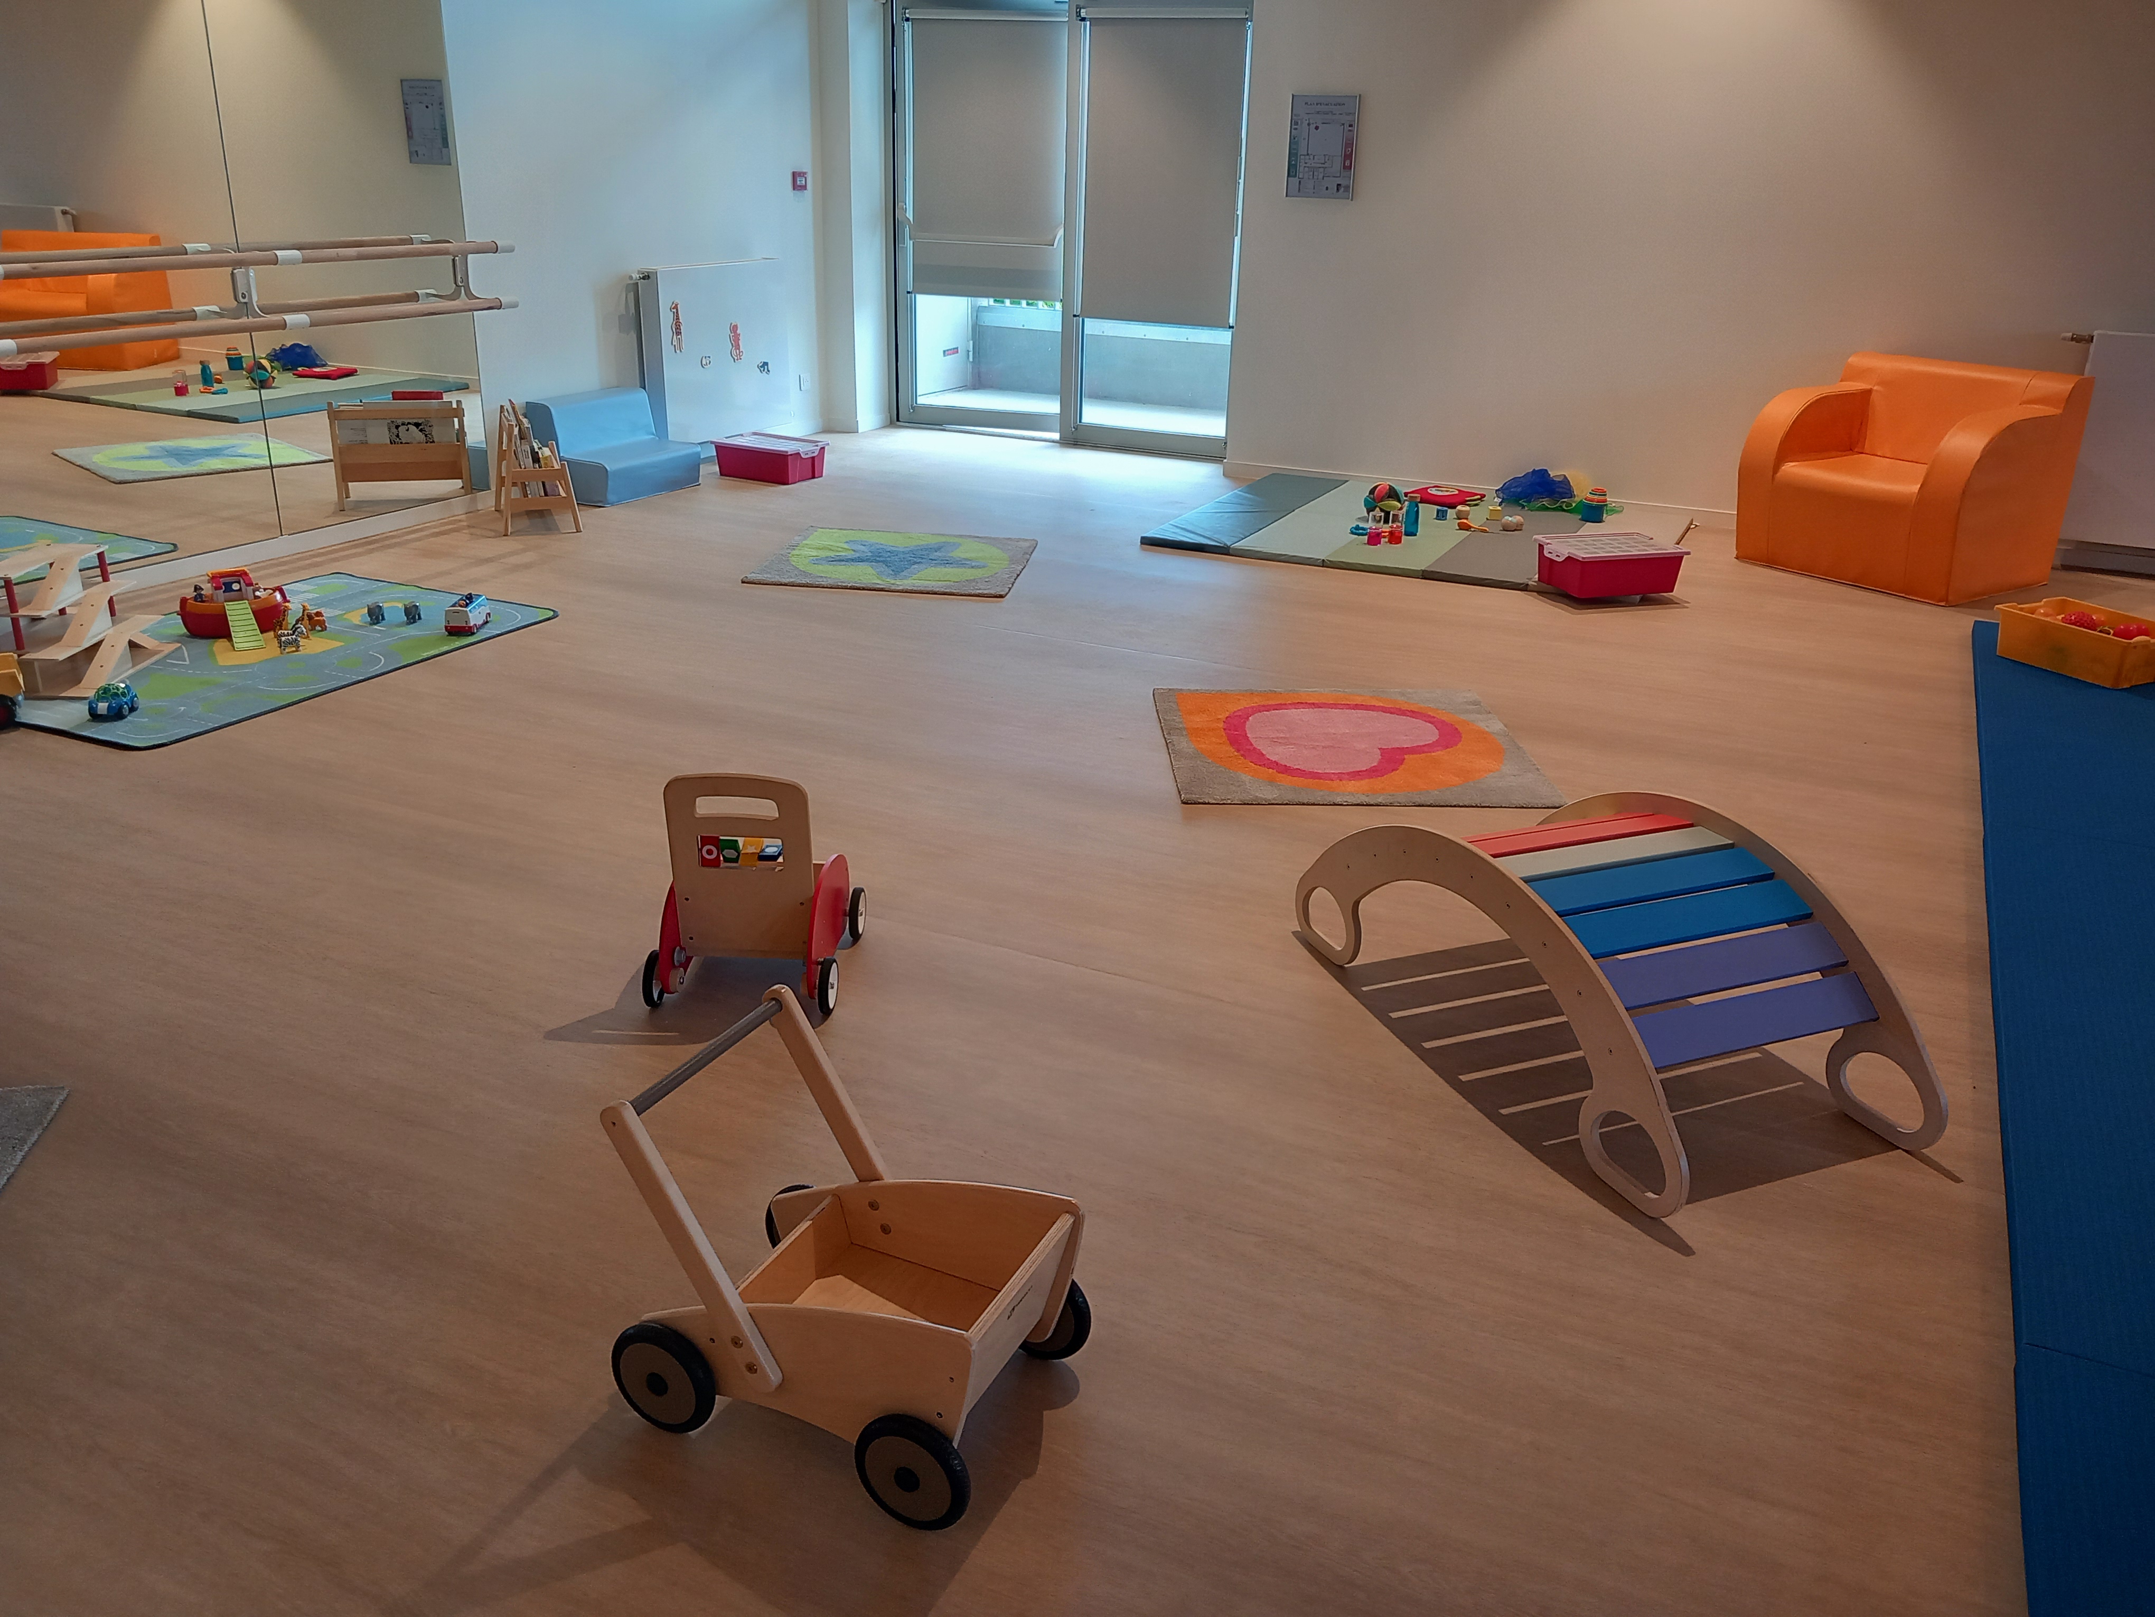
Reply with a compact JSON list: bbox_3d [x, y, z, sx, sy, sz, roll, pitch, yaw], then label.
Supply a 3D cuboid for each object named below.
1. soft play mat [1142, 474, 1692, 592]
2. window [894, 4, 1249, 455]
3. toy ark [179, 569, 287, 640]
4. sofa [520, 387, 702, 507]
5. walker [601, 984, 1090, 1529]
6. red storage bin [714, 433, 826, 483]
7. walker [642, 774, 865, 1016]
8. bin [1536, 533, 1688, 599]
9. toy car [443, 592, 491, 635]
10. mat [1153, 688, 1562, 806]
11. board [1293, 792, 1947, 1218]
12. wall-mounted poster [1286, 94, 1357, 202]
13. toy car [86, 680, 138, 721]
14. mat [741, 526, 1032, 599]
[{"bbox_3d":[1.507,-1.192,7.241,2.000,0.037,1.630,11,23,23],"label":"soft play mat"},{"bbox_3d":[-0.100,-3.062,8.897,2.020,2.220,0.100,12,24,24],"label":"window"},{"bbox_3d":[-2.701,-0.654,5.368,0.315,0.188,0.155,-11,25,-29],"label":"toy ark"},{"bbox_3d":[-1.978,-1.557,7.199,0.414,0.391,0.582,12,24,25],"label":"sofa"},{"bbox_3d":[-0.262,0.513,1.992,0.468,0.423,0.342,11,23,23],"label":"walker"},{"bbox_3d":[-1.470,-1.678,8.096,0.458,0.160,0.313,13,24,26],"label":"red storage bin"},{"bbox_3d":[-0.618,0.105,3.199,0.346,0.472,0.420,2,21,1],"label":"walker"},{"bbox_3d":[1.872,-0.852,5.917,0.432,0.153,0.315,-5,22,-16],"label":"bin"},{"bbox_3d":[-1.980,-0.643,5.469,0.090,0.120,0.155,1,21,-2],"label":"toy car"},{"bbox_3d":[0.689,-0.182,4.394,0.907,0.014,0.907,1,21,-3],"label":"mat"},{"bbox_3d":[0.940,0.222,3.077,0.556,0.424,1.137,-8,23,-22],"label":"board"},{"bbox_3d":[1.065,-2.872,7.307,0.307,0.420,0.015,10,23,21],"label":"wall-mounted poster"},{"bbox_3d":[-2.475,-0.280,4.318,0.085,0.078,0.112,-3,22,-12],"label":"toy car"},{"bbox_3d":[-0.653,-0.924,6.195,0.905,0.014,0.905,4,21,5],"label":"mat"}]

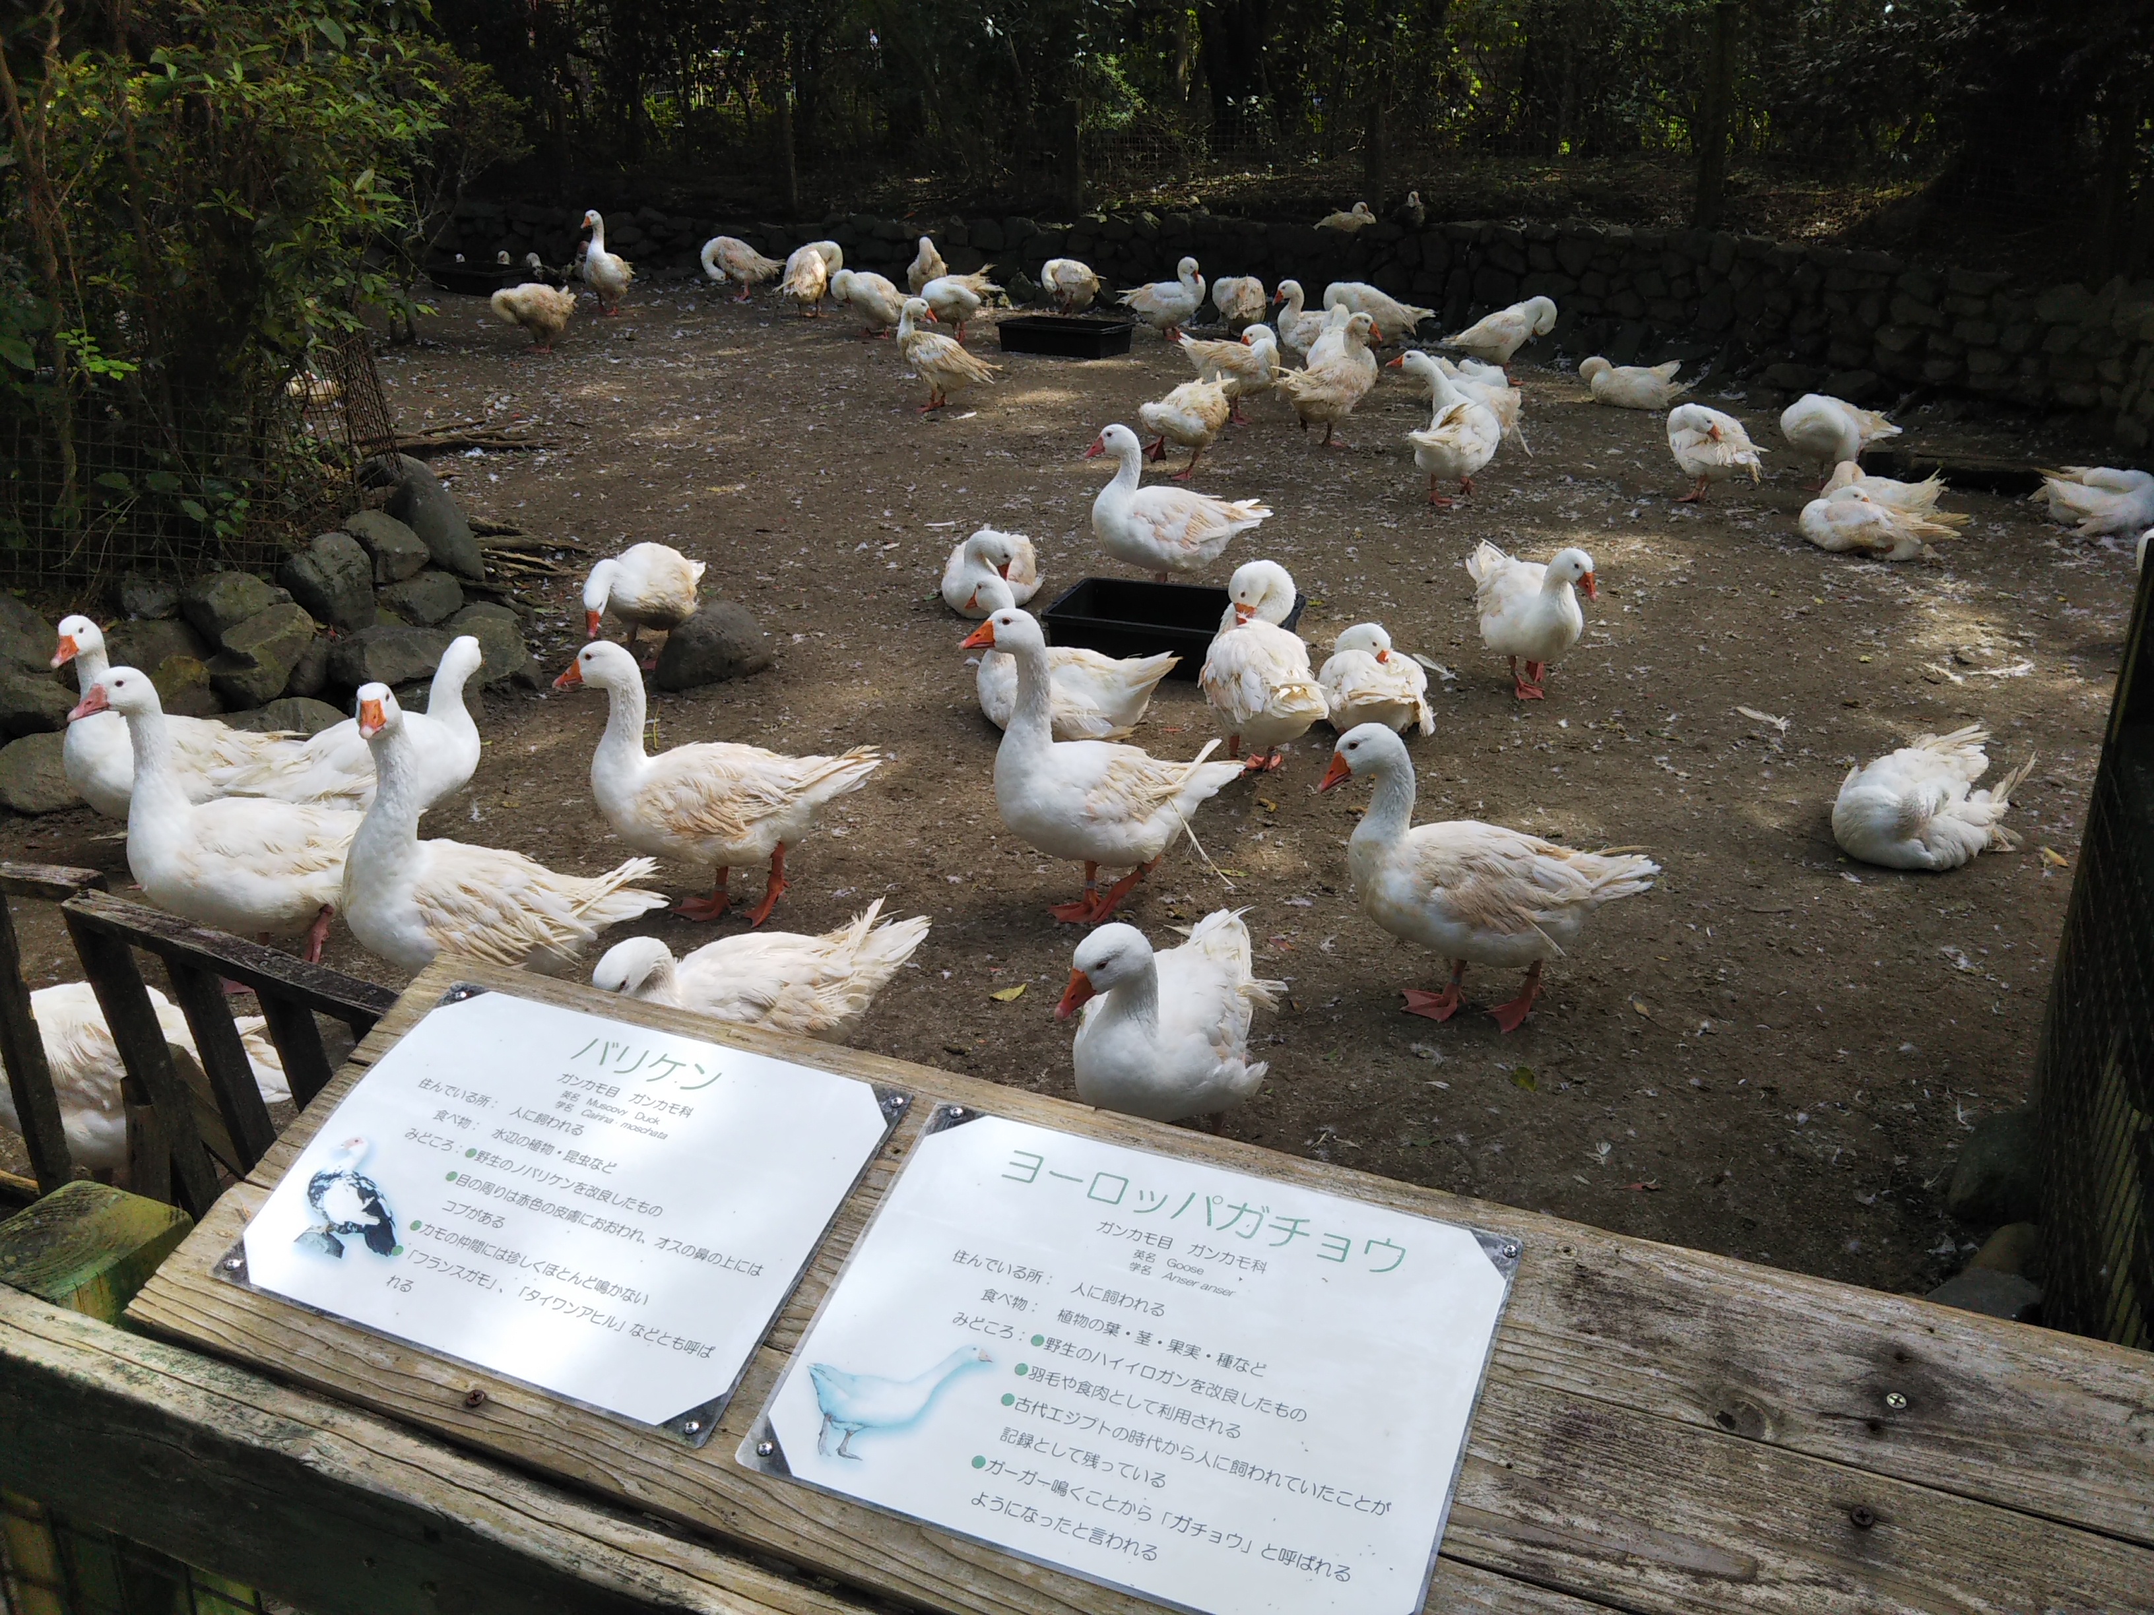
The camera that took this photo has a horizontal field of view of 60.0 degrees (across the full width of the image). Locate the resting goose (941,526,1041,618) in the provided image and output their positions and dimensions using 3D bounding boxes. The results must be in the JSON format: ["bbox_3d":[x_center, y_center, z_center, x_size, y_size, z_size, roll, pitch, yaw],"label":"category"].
[{"bbox_3d":[-0.269,-0.804,6.087,0.270,0.260,0.450,13,25,28],"label":"resting goose"}]

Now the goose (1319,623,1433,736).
[{"bbox_3d":[0.832,-0.387,5.139,0.284,0.275,0.482,-4,23,-12],"label":"goose"}]

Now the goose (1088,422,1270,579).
[{"bbox_3d":[0.330,-0.950,6.023,0.610,0.600,0.270,-2,22,-6],"label":"goose"}]

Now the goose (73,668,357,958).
[{"bbox_3d":[-1.539,0.037,3.532,0.593,0.660,0.267,-5,23,-14],"label":"goose"}]

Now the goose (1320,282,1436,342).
[{"bbox_3d":[1.959,-3.160,11.995,0.680,0.440,0.270,2,22,1],"label":"goose"}]

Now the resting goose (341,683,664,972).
[{"bbox_3d":[-1.023,0.088,3.384,0.570,0.680,0.270,-11,25,-28],"label":"resting goose"}]

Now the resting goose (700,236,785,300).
[{"bbox_3d":[-2.375,-3.840,13.269,0.593,0.430,0.258,-3,23,-9],"label":"resting goose"}]

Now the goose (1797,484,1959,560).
[{"bbox_3d":[2.983,-1.054,6.884,0.580,0.230,0.290,5,22,10],"label":"goose"}]

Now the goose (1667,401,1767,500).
[{"bbox_3d":[2.637,-1.487,7.721,0.490,0.390,0.280,-7,23,-18],"label":"goose"}]

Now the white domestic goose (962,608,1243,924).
[{"bbox_3d":[0.062,-0.099,3.809,0.620,0.680,0.270,-7,23,-18],"label":"white domestic goose"}]

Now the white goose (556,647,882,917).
[{"bbox_3d":[-0.729,-0.056,3.855,0.650,0.610,0.270,-3,22,-10],"label":"white goose"}]

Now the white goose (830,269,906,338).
[{"bbox_3d":[-1.275,-3.139,11.609,0.520,0.400,0.280,-6,23,-16],"label":"white goose"}]

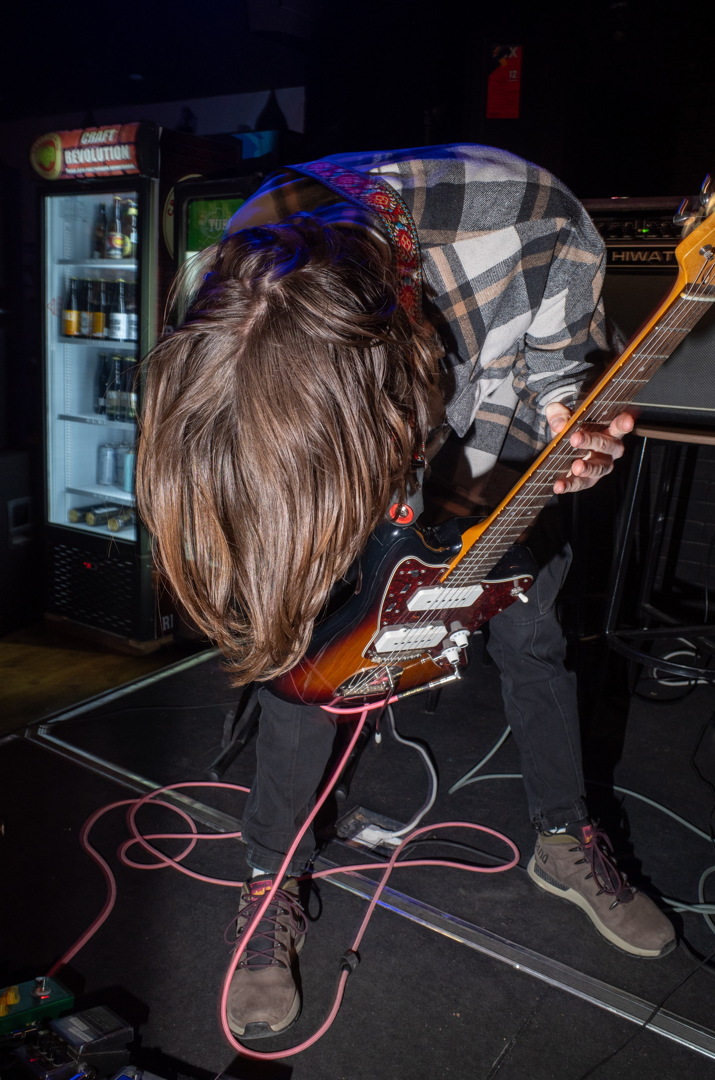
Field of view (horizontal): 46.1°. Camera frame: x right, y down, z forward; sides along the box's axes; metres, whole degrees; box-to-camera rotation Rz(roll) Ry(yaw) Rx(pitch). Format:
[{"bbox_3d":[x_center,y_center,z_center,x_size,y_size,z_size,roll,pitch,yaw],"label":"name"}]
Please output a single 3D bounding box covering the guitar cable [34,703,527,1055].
[{"bbox_3d":[-0.119,0.405,1.605,0.980,0.660,0.840,2,15,0],"label":"guitar cable"}]

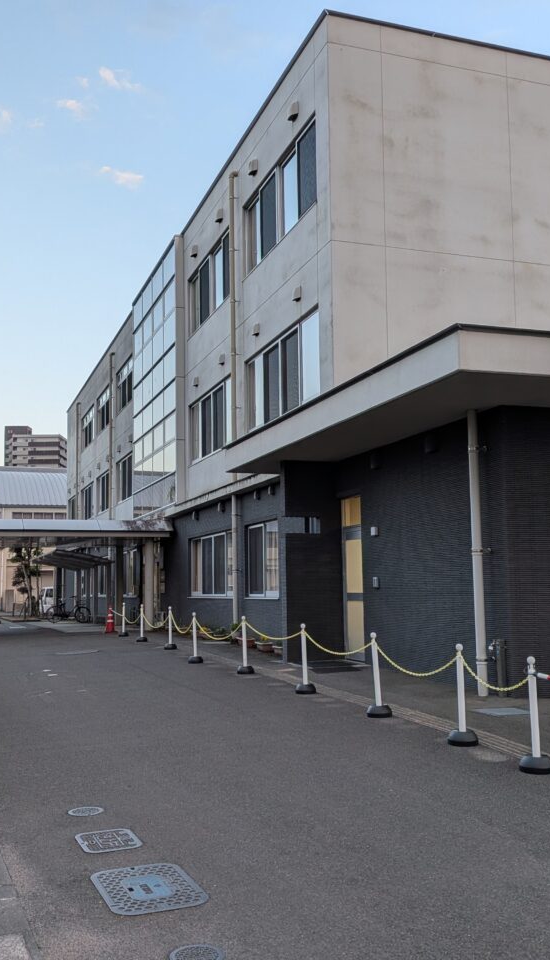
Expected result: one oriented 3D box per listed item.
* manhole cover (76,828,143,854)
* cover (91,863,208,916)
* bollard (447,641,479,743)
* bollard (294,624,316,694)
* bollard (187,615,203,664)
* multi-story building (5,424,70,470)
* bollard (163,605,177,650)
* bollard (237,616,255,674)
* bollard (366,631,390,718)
[{"bbox_3d":[-0.987,2.154,5.269,0.347,0.030,0.419,2,-7,-22],"label":"manhole cover"},{"bbox_3d":[-0.640,2.061,4.458,0.470,0.030,0.653,2,-7,-24],"label":"cover"},{"bbox_3d":[1.682,1.933,8.037,0.283,0.883,0.283,-1,-6,0],"label":"bollard"},{"bbox_3d":[0.376,2.335,11.633,0.283,0.883,0.283,-1,-6,0],"label":"bollard"},{"bbox_3d":[-1.471,2.902,16.404,0.275,0.890,0.275,1,-7,-19],"label":"bollard"},{"bbox_3d":[-79.189,8.758,304.759,20.607,52.500,22.000,-1,-6,1],"label":"multi-story building"},{"bbox_3d":[-2.221,3.147,18.899,0.283,0.883,0.283,1,-6,-19],"label":"bollard"},{"bbox_3d":[-0.483,2.699,14.644,0.275,0.890,0.275,-1,-6,0],"label":"bollard"},{"bbox_3d":[1.099,2.109,9.609,0.283,0.883,0.283,-1,-6,0],"label":"bollard"}]

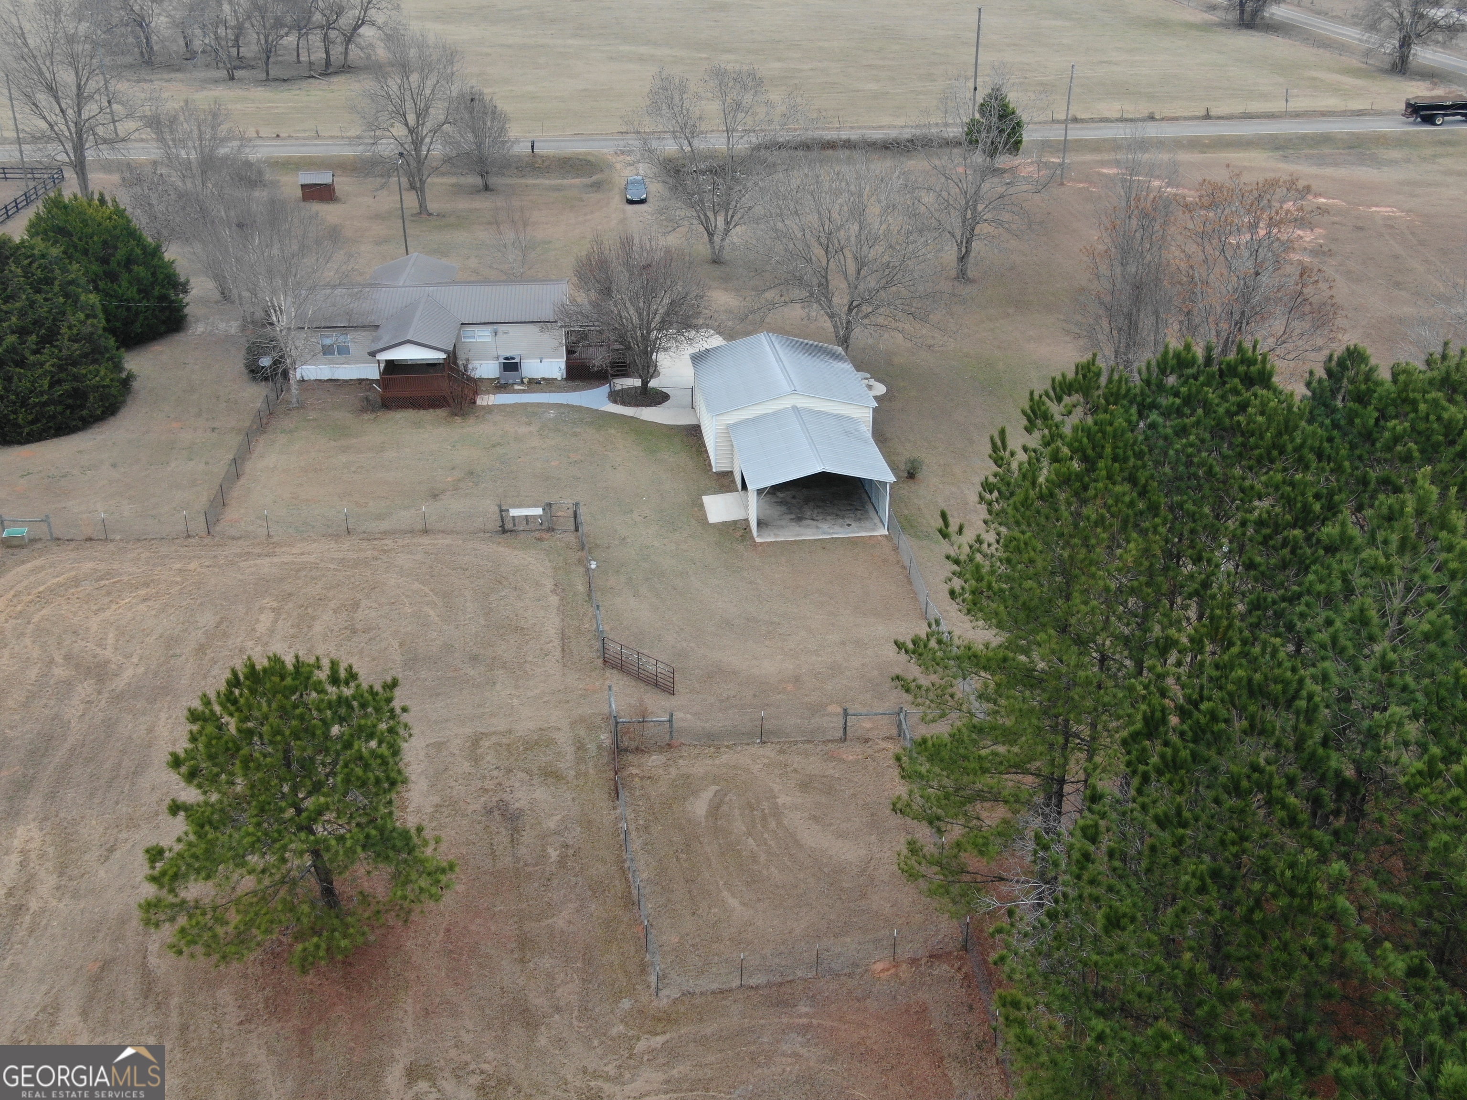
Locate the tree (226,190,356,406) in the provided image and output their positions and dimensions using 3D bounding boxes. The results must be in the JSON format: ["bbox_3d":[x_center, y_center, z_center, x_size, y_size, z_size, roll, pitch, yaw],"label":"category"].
[{"bbox_3d":[-23.867,-13.500,80.305,6.990,11.980,6.990,-1,26,0],"label":"tree"}]

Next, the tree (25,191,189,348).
[{"bbox_3d":[-40.576,-18.727,95.247,11.310,8.660,11.310,-1,26,0],"label":"tree"}]

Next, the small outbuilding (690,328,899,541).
[{"bbox_3d":[2.942,-6.328,74.608,8.310,4.020,17.730,-4,26,-6],"label":"small outbuilding"}]

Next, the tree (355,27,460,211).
[{"bbox_3d":[-26.576,-34.910,120.836,8.750,15.140,8.750,-1,26,0],"label":"tree"}]

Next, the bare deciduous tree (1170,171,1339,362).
[{"bbox_3d":[29.572,-15.899,84.905,9.038,11.262,8.586,0,26,0],"label":"bare deciduous tree"}]

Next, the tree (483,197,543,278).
[{"bbox_3d":[-15.305,-21.540,103.145,4.086,5.832,3.882,0,26,0],"label":"tree"}]

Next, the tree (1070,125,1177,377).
[{"bbox_3d":[21.666,-16.414,82.753,5.920,14.180,5.920,-1,26,0],"label":"tree"}]

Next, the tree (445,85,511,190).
[{"bbox_3d":[-21.991,-35.445,127.716,5.612,8.774,5.332,0,26,0],"label":"tree"}]

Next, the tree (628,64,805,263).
[{"bbox_3d":[-1.222,-27.543,106.326,12.700,14.060,12.700,-1,26,0],"label":"tree"}]

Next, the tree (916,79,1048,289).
[{"bbox_3d":[16.933,-25.243,101.412,9.209,13.704,8.748,0,26,0],"label":"tree"}]

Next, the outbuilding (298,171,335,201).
[{"bbox_3d":[-35.539,-31.179,126.801,2.600,2.150,2.500,-4,26,-8],"label":"outbuilding"}]

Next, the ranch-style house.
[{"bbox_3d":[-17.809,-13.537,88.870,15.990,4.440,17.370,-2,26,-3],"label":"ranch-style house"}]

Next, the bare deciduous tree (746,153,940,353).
[{"bbox_3d":[6.322,-16.756,85.862,11.510,12.380,11.510,-1,26,0],"label":"bare deciduous tree"}]

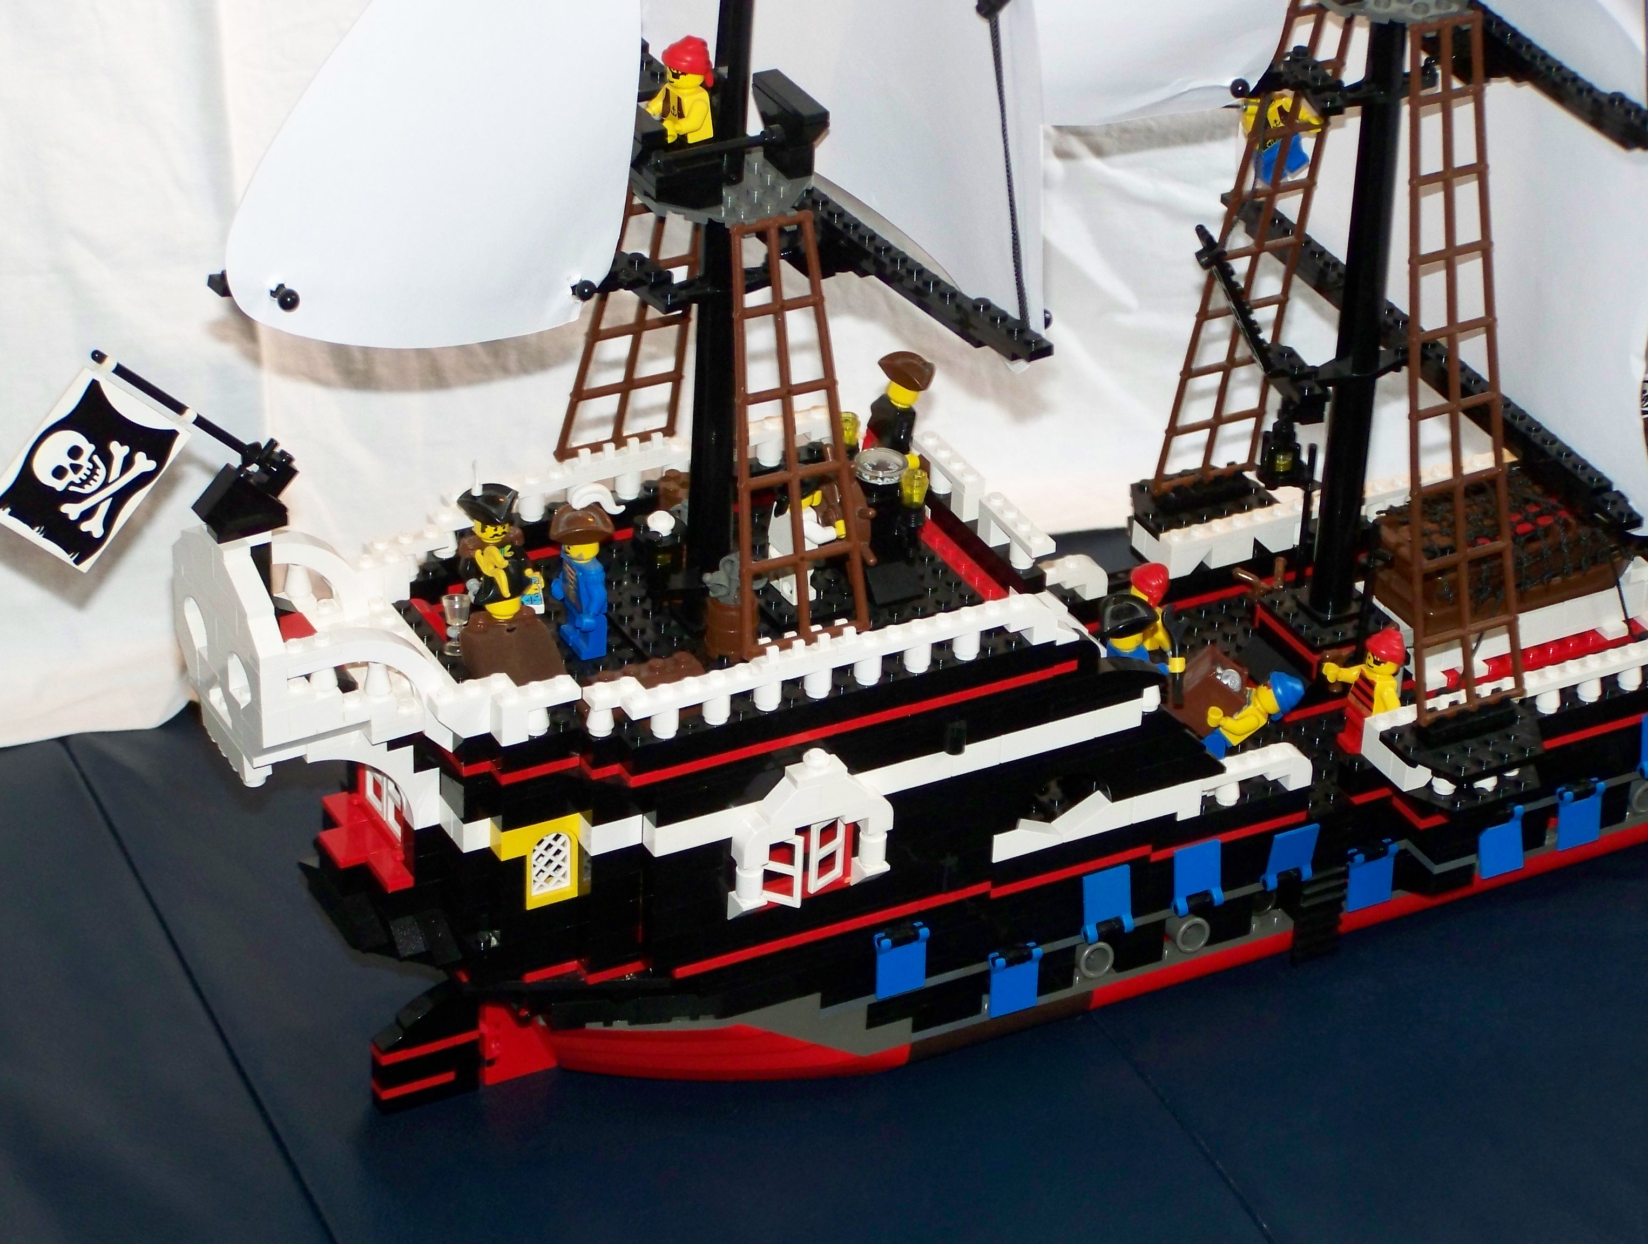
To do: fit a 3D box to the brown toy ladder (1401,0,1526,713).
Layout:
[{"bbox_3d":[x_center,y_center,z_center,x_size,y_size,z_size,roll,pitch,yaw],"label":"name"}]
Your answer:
[{"bbox_3d":[0.189,-0.074,1.423,0.041,0.217,0.004,-14,21,-25],"label":"brown toy ladder"}]

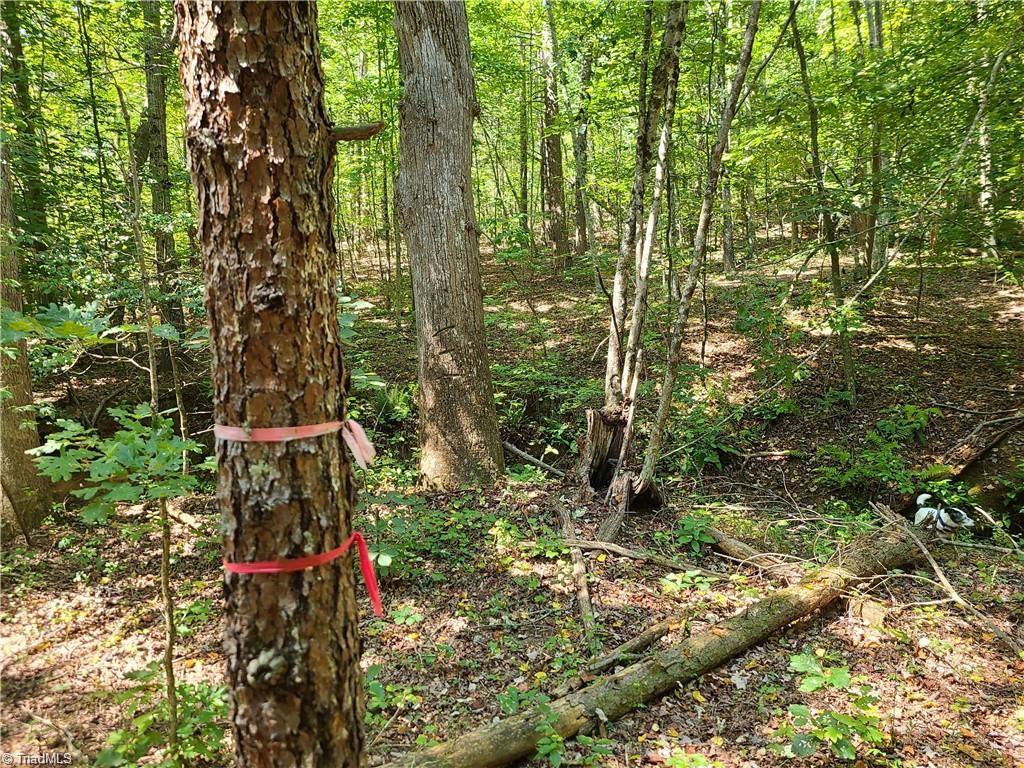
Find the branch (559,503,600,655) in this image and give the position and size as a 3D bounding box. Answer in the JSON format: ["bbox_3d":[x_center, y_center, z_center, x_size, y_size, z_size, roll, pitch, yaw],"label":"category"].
[{"bbox_3d":[0.341,0.983,4.252,0.085,0.075,2.145,-2,6,1],"label":"branch"}]

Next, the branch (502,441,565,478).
[{"bbox_3d":[0.200,0.735,7.600,0.060,0.060,0.887,-8,23,-43],"label":"branch"}]

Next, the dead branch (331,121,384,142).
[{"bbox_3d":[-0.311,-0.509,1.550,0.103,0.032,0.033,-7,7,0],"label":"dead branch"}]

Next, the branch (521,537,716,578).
[{"bbox_3d":[0.592,0.963,4.335,1.213,0.070,0.170,2,8,35],"label":"branch"}]

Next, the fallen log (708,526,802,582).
[{"bbox_3d":[1.297,0.925,4.201,0.115,0.115,0.741,-5,7,-19],"label":"fallen log"}]

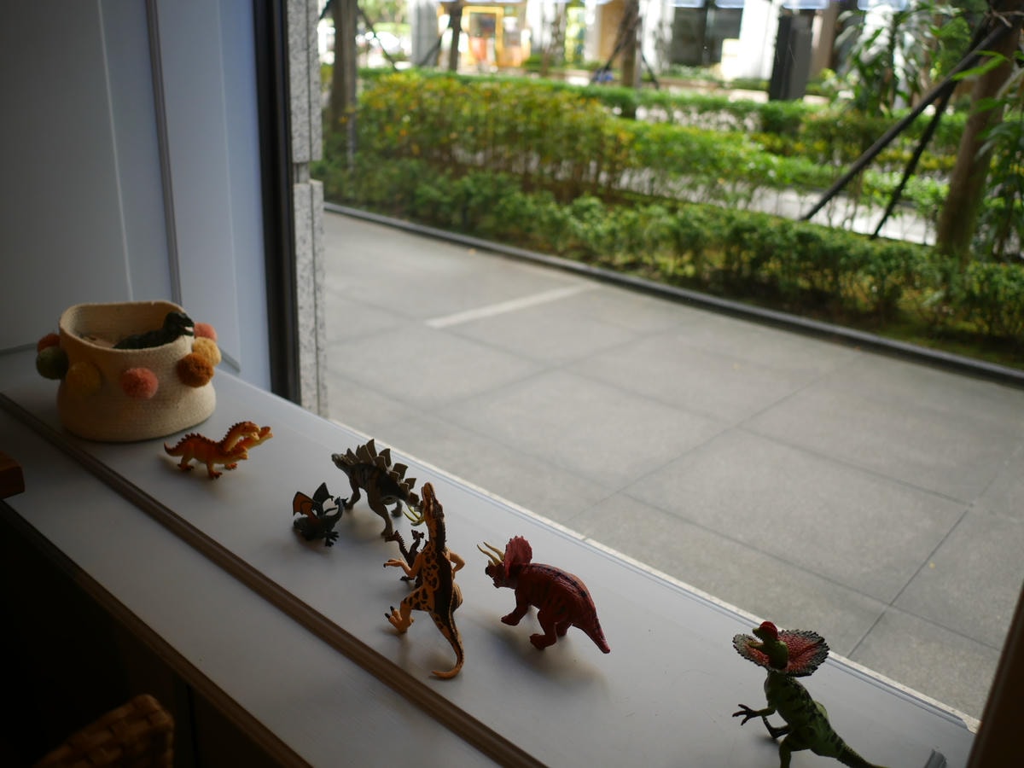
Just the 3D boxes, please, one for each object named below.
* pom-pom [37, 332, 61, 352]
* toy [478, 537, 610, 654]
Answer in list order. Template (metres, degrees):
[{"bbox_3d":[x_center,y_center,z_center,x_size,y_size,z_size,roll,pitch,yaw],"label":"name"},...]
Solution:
[{"bbox_3d":[-0.662,-0.051,1.280,0.045,0.045,0.045,20,27,37],"label":"pom-pom"},{"bbox_3d":[0.027,0.200,0.852,0.165,0.095,0.050,20,27,37],"label":"toy"}]

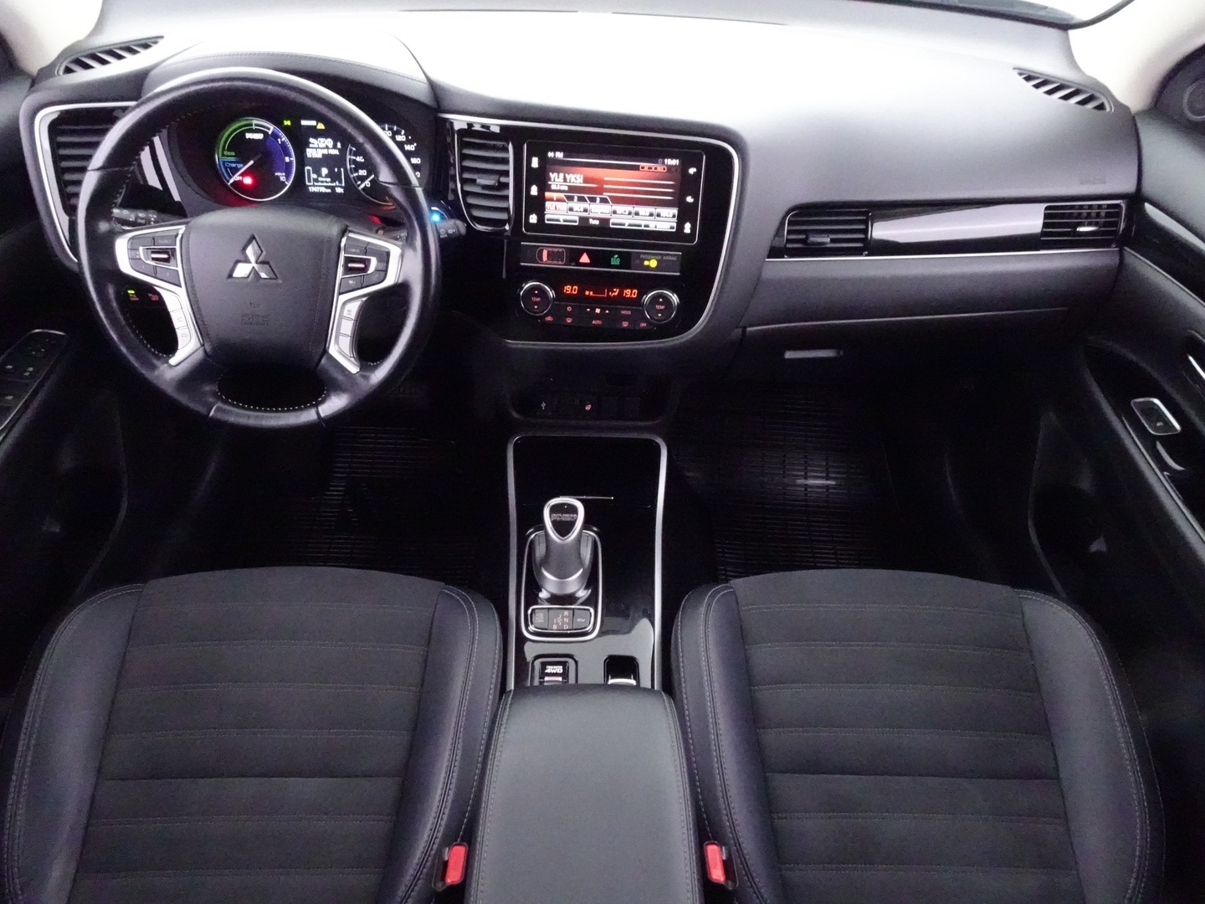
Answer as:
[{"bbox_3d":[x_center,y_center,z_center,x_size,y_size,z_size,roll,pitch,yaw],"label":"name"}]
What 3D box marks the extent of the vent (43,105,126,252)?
[{"bbox_3d":[-0.595,-0.330,1.009,0.086,0.164,0.050,-2,25,-6],"label":"vent"}]

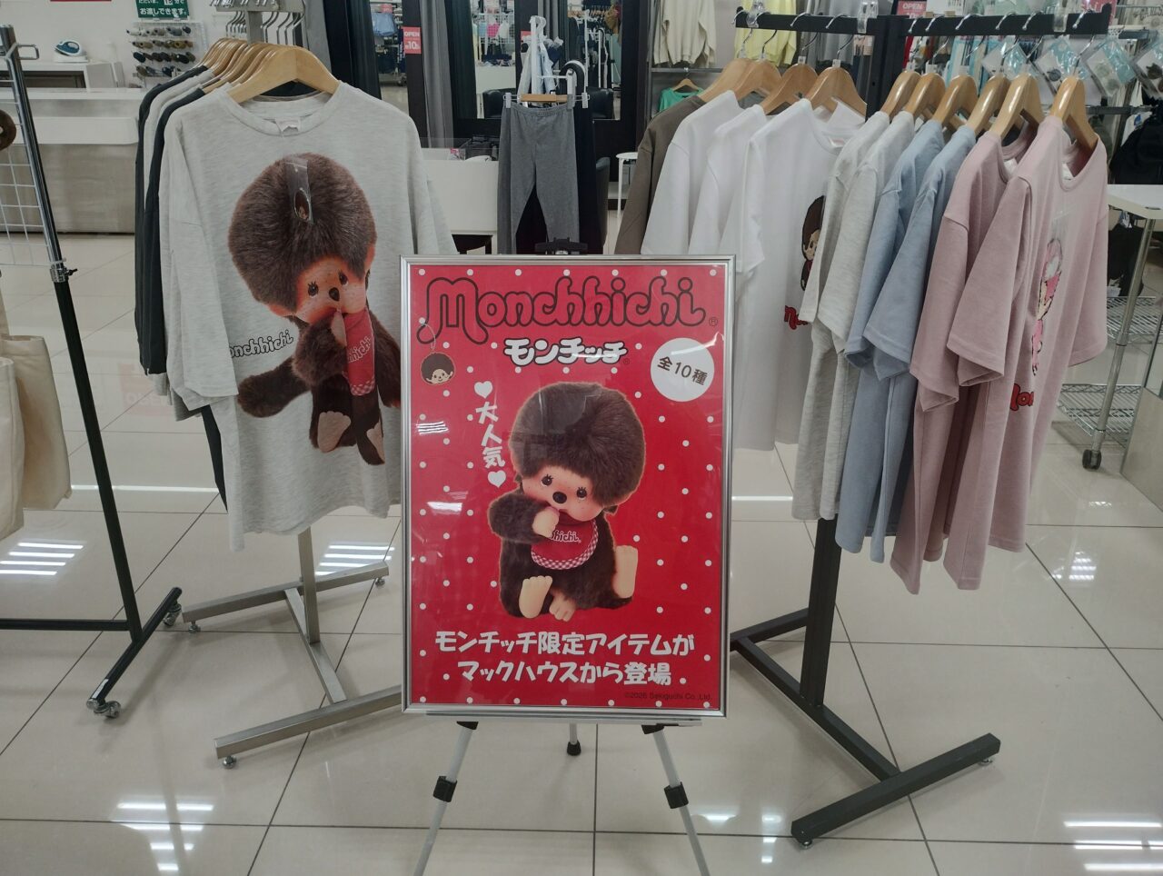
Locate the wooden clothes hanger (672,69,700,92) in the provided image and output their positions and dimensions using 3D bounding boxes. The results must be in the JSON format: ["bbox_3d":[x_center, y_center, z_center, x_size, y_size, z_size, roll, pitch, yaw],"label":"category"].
[{"bbox_3d":[0.808,-2.730,7.250,0.390,0.210,0.040,1,24,2],"label":"wooden clothes hanger"}]

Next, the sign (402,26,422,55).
[{"bbox_3d":[-1.247,-2.930,6.950,0.132,0.183,0.008,1,24,2],"label":"sign"}]

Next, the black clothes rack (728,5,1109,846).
[{"bbox_3d":[0.467,-0.042,1.733,0.500,1.375,0.770,-12,27,-25],"label":"black clothes rack"}]

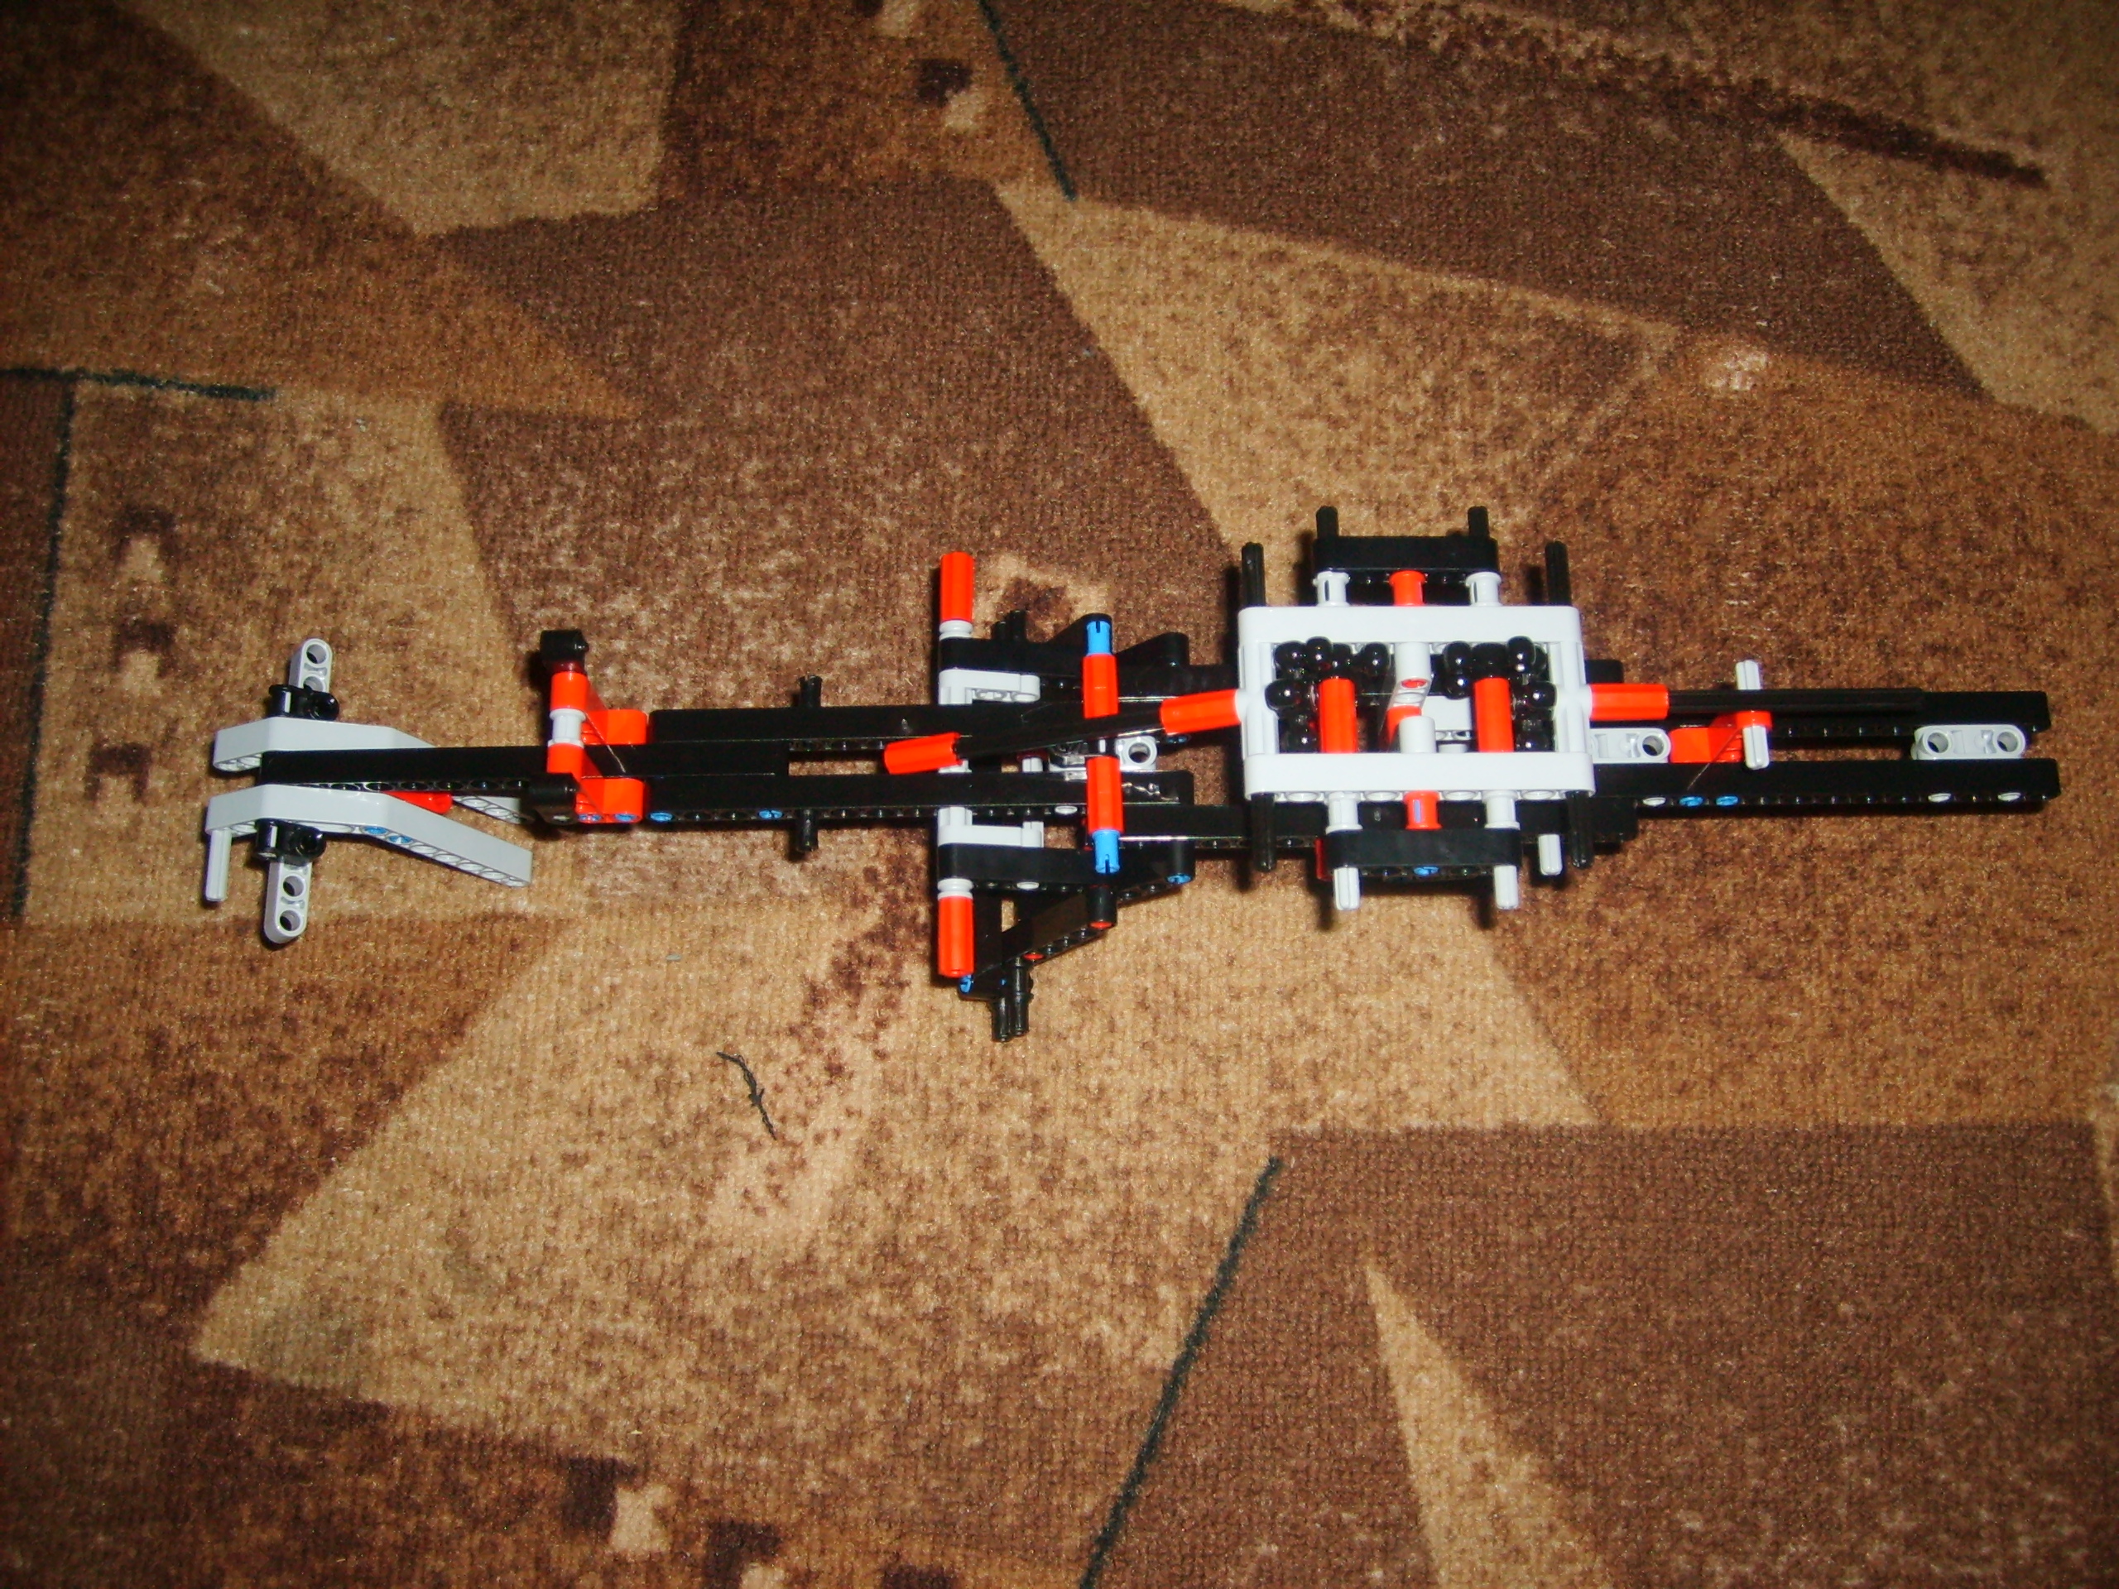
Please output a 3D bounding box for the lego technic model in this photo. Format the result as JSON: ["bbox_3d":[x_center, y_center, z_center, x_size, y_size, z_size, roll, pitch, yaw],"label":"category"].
[{"bbox_3d":[0.013,-0.005,0.476,0.416,0.092,0.104,-1,72,1],"label":"lego technic model"}]

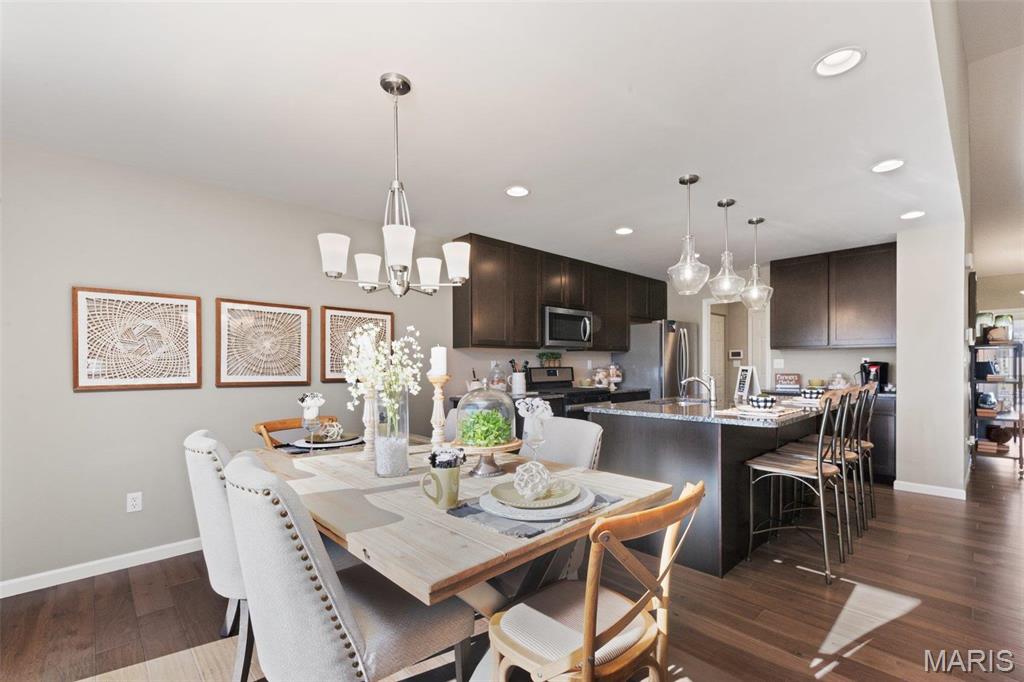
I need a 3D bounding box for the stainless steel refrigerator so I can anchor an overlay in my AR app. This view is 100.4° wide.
[{"bbox_3d":[2.020,0.637,6.099,0.910,1.770,0.810,2,-4,-43],"label":"stainless steel refrigerator"}]

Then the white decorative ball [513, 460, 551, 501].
[{"bbox_3d":[0.060,0.435,1.324,0.118,0.118,0.118,1,-2,0],"label":"white decorative ball"}]

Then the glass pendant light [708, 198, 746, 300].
[{"bbox_3d":[1.625,-0.676,3.225,0.250,0.745,0.250,2,-2,-43],"label":"glass pendant light"}]

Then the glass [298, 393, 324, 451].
[{"bbox_3d":[-1.061,0.428,2.253,0.120,0.311,0.120,2,-2,-43],"label":"glass"}]

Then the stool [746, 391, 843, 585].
[{"bbox_3d":[1.776,0.843,2.670,0.440,1.050,0.490,2,-4,-43],"label":"stool"}]

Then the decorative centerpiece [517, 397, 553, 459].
[{"bbox_3d":[0.103,0.416,1.920,0.155,0.320,0.155,2,-4,-43],"label":"decorative centerpiece"}]

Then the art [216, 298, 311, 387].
[{"bbox_3d":[-1.795,0.027,3.127,0.600,0.600,0.030,2,-4,-43],"label":"art"}]

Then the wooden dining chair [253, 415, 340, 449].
[{"bbox_3d":[-1.180,0.925,2.500,0.490,0.880,0.520,2,-4,-43],"label":"wooden dining chair"}]

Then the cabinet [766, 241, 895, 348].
[{"bbox_3d":[3.650,-0.444,4.838,0.330,1.068,1.170,2,-4,-43],"label":"cabinet"}]

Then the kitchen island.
[{"bbox_3d":[1.669,0.940,3.300,1.920,0.914,1.160,2,-4,-43],"label":"kitchen island"}]

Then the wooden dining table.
[{"bbox_3d":[-0.405,0.940,1.869,1.021,0.772,1.839,2,-2,-43],"label":"wooden dining table"}]

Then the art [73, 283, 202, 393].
[{"bbox_3d":[-2.279,-0.001,2.627,0.590,0.605,0.030,2,-2,-43],"label":"art"}]

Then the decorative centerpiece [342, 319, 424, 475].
[{"bbox_3d":[-0.542,0.250,1.872,0.340,0.650,0.320,2,-4,-43],"label":"decorative centerpiece"}]

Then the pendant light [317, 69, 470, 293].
[{"bbox_3d":[-0.485,-0.652,1.814,0.600,0.920,0.600,1,-2,0],"label":"pendant light"}]

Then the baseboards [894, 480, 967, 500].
[{"bbox_3d":[3.801,1.362,3.893,0.016,0.086,0.455,2,-2,-43],"label":"baseboards"}]

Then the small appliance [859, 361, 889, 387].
[{"bbox_3d":[3.754,0.364,4.432,0.290,0.320,0.200,2,-2,-43],"label":"small appliance"}]

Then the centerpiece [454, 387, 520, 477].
[{"bbox_3d":[-0.106,0.389,1.847,0.298,0.370,0.298,0,-3,0],"label":"centerpiece"}]

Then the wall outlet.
[{"bbox_3d":[-2.311,0.991,2.614,0.070,0.115,0.010,2,-4,-43],"label":"wall outlet"}]

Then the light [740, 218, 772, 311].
[{"bbox_3d":[2.073,-0.657,3.612,0.250,0.745,0.250,2,-2,-43],"label":"light"}]

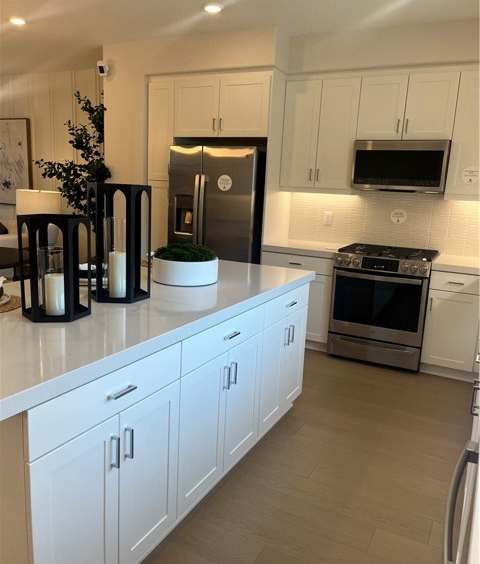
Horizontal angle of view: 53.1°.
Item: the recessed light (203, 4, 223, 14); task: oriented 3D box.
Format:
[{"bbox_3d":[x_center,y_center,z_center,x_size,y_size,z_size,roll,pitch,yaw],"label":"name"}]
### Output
[{"bbox_3d":[-0.210,-2.083,3.694,0.166,0.030,0.166,3,11,-1],"label":"recessed light"}]

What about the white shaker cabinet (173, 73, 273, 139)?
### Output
[{"bbox_3d":[-0.044,-1.642,4.649,0.990,0.537,0.630,8,12,26],"label":"white shaker cabinet"}]

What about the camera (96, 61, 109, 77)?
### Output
[{"bbox_3d":[-1.372,-2.138,4.813,0.090,0.150,0.110,8,12,26],"label":"camera"}]

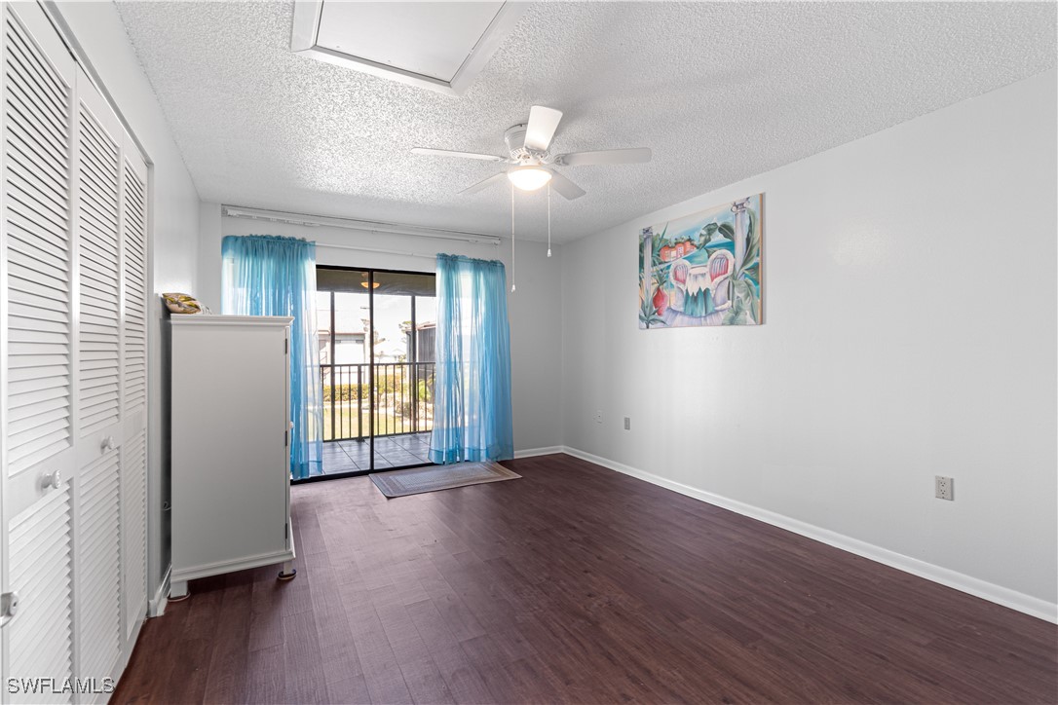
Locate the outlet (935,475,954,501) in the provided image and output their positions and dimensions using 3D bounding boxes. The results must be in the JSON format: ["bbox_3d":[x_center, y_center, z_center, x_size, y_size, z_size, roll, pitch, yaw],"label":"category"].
[{"bbox_3d":[2.137,0.699,2.266,0.010,0.115,0.071,0,0,-31],"label":"outlet"}]

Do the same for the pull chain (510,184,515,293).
[{"bbox_3d":[-0.097,-0.663,2.510,0.020,0.640,0.020,0,0,0],"label":"pull chain"}]

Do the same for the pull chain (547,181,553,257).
[{"bbox_3d":[0.117,-0.760,2.510,0.020,0.445,0.020,0,0,0],"label":"pull chain"}]

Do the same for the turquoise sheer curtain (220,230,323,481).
[{"bbox_3d":[-2.202,0.086,3.814,0.756,2.096,0.120,0,0,-27],"label":"turquoise sheer curtain"}]

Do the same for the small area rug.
[{"bbox_3d":[-0.779,1.186,4.229,1.280,0.012,0.760,0,0,-28],"label":"small area rug"}]

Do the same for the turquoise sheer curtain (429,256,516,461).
[{"bbox_3d":[-0.585,0.088,4.638,0.939,2.176,0.130,0,0,-27],"label":"turquoise sheer curtain"}]

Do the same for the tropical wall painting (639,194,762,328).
[{"bbox_3d":[1.329,-0.673,3.599,0.030,0.930,1.170,0,0,-31],"label":"tropical wall painting"}]

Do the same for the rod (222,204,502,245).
[{"bbox_3d":[-1.425,-1.192,4.233,2.508,0.090,0.075,0,0,-27],"label":"rod"}]

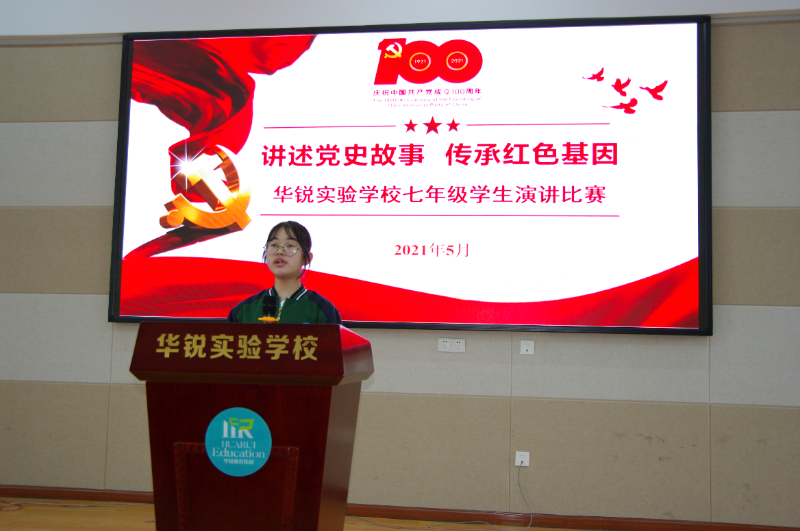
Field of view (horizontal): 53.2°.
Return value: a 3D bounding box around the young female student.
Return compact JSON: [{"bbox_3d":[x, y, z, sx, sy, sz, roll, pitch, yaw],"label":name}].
[{"bbox_3d":[-0.435,0.629,2.919,0.450,1.595,0.300,1,-4,5],"label":"young female student"}]

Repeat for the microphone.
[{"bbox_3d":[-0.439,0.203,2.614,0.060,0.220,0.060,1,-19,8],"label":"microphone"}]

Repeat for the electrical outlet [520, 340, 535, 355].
[{"bbox_3d":[0.801,0.516,5.009,0.086,0.086,0.012,1,-4,8],"label":"electrical outlet"}]

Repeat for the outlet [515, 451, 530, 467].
[{"bbox_3d":[0.763,1.203,4.961,0.086,0.086,0.012,1,-4,8],"label":"outlet"}]

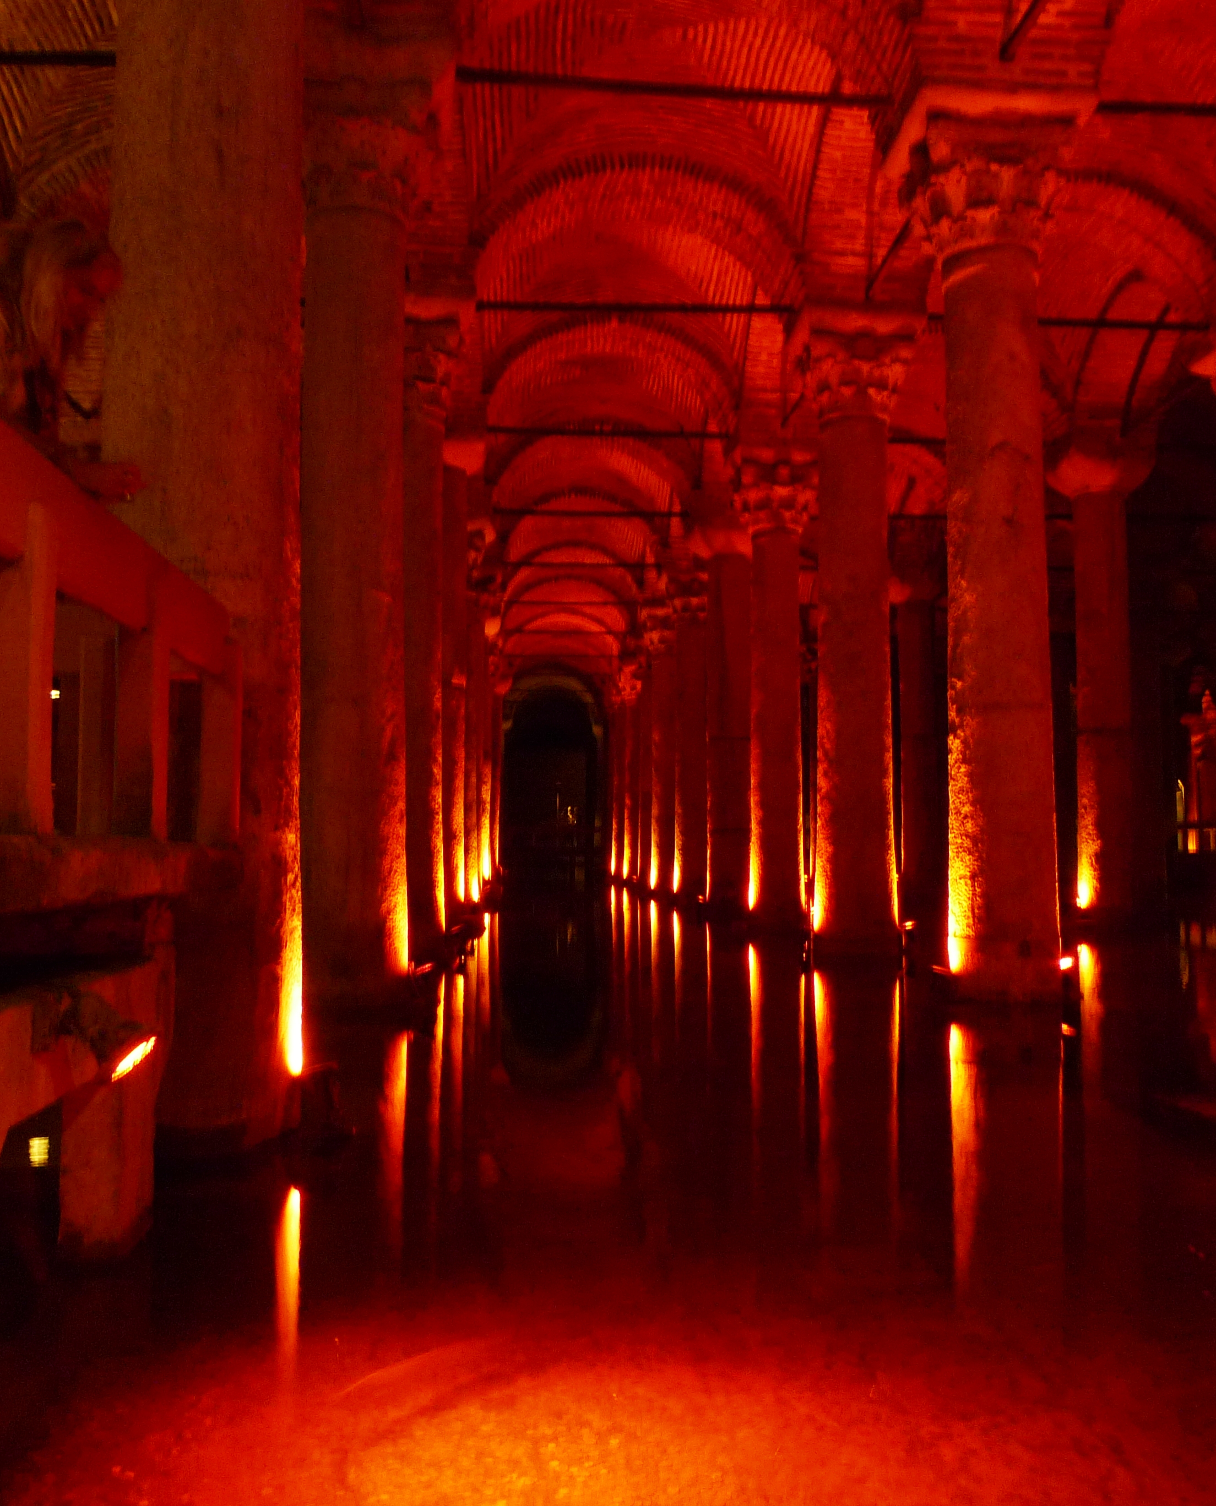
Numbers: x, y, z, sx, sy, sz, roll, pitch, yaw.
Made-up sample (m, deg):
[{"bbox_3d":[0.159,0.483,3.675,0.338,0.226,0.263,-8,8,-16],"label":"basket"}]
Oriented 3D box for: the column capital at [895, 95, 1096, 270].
[{"bbox_3d":[3.075,-4.488,11.343,1.220,1.130,1.220,0,-4,-3],"label":"column capital"}]

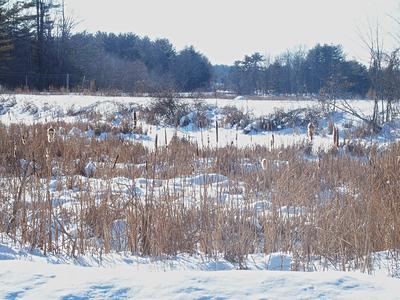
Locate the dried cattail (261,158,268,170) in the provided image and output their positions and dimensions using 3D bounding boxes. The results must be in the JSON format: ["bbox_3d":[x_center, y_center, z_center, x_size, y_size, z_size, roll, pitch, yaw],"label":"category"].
[{"bbox_3d":[0.790,0.180,13.000,0.076,0.142,0.075,0,3,0],"label":"dried cattail"}]

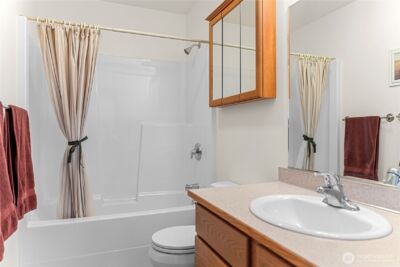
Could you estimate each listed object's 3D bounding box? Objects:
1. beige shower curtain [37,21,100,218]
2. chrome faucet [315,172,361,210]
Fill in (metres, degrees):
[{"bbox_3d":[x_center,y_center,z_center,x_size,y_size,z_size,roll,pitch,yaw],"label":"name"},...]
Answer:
[{"bbox_3d":[-0.983,0.003,2.018,0.430,1.600,0.150,0,0,-22],"label":"beige shower curtain"},{"bbox_3d":[0.501,0.216,1.021,0.165,0.137,0.155,0,0,-22],"label":"chrome faucet"}]

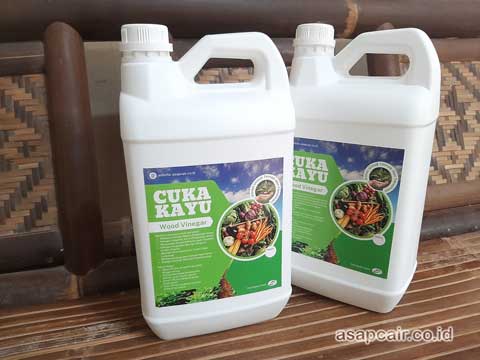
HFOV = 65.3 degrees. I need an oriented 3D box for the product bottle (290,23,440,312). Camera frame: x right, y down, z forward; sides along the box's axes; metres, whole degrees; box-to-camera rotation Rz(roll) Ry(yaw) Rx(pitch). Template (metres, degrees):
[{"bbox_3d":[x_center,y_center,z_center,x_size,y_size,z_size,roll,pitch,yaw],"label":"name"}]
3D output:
[{"bbox_3d":[0.141,-0.016,0.476,0.176,0.343,0.107,12,23,33],"label":"product bottle"}]

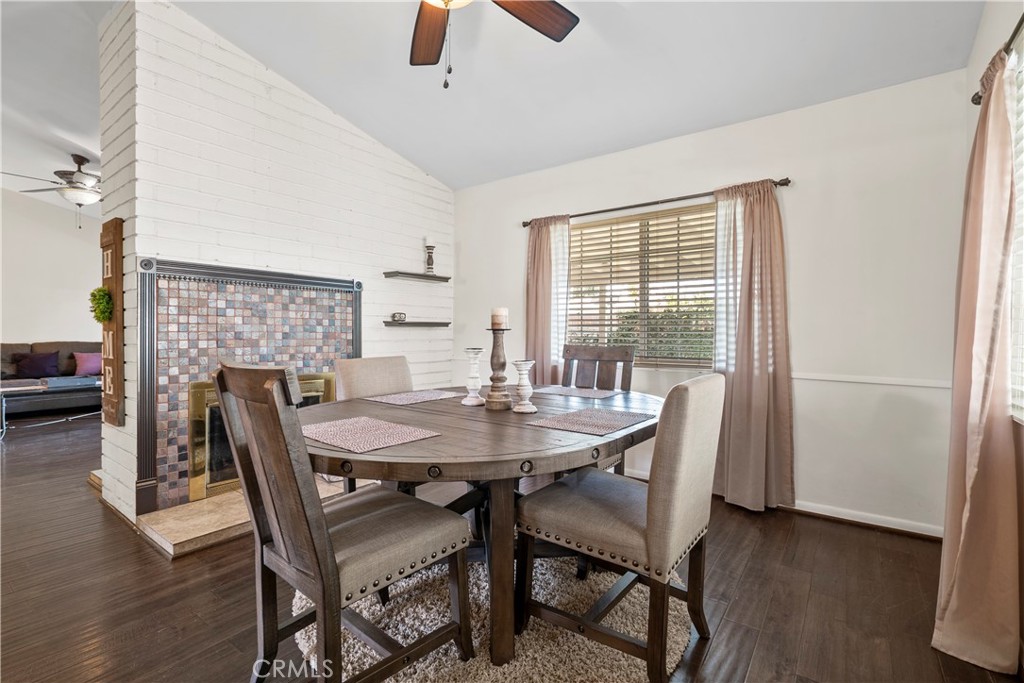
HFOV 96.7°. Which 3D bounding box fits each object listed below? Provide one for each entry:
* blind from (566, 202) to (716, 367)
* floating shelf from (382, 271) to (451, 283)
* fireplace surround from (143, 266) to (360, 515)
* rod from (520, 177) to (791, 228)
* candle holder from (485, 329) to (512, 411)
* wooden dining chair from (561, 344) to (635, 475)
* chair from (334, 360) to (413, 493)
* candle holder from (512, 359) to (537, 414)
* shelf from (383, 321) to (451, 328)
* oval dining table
[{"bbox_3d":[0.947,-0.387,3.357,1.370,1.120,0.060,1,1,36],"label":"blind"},{"bbox_3d":[-0.802,-0.548,3.936,0.175,0.047,0.600,1,1,36],"label":"floating shelf"},{"bbox_3d":[-1.585,0.241,2.999,0.070,1.395,1.390,1,1,36],"label":"fireplace surround"},{"bbox_3d":[0.882,-0.981,3.308,1.965,0.050,0.090,1,1,36],"label":"rod"},{"bbox_3d":[-0.051,0.111,1.826,0.113,0.316,0.113,1,1,0],"label":"candle holder"},{"bbox_3d":[0.347,0.533,2.538,0.470,1.000,0.610,1,1,36],"label":"wooden dining chair"},{"bbox_3d":[-0.511,0.561,2.237,0.600,0.935,0.500,1,1,36],"label":"chair"},{"bbox_3d":[0.048,0.173,1.761,0.097,0.197,0.097,1,1,0],"label":"candle holder"},{"bbox_3d":[-0.806,-0.146,3.942,0.175,0.047,0.600,1,1,36],"label":"shelf"},{"bbox_3d":[-0.075,0.648,1.863,1.225,0.765,1.720,1,1,36],"label":"oval dining table"}]

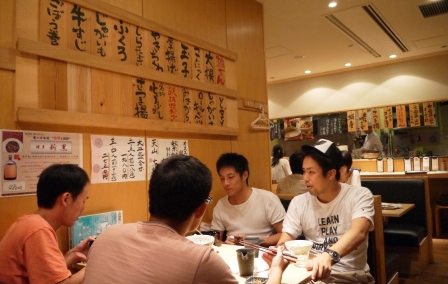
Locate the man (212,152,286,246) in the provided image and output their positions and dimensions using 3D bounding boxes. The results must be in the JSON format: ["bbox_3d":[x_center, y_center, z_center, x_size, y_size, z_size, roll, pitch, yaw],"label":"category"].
[{"bbox_3d":[0.147,0.669,2.134,0.510,1.210,0.680,-4,-4,37],"label":"man"}]

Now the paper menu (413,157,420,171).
[{"bbox_3d":[2.993,0.340,5.620,0.100,0.215,0.030,-4,-4,37],"label":"paper menu"}]

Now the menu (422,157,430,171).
[{"bbox_3d":[3.097,0.335,5.542,0.100,0.215,0.030,-4,-4,37],"label":"menu"}]

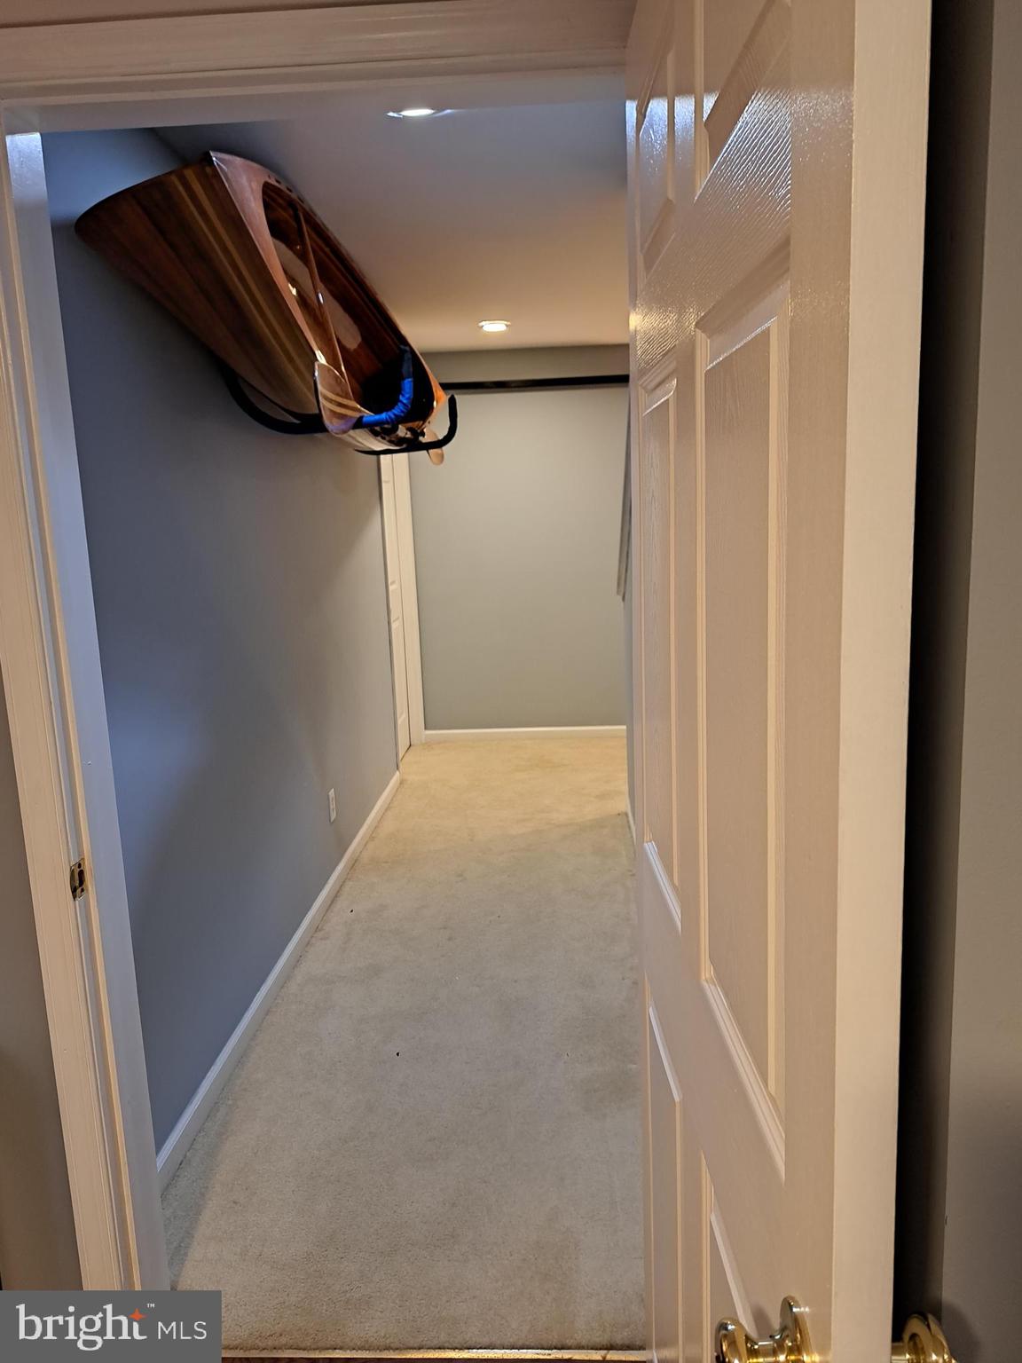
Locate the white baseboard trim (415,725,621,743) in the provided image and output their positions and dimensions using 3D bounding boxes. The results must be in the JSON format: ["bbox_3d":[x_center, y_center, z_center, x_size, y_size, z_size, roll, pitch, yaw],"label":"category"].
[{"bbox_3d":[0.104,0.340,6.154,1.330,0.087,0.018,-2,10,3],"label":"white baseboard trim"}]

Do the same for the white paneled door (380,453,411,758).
[{"bbox_3d":[-0.723,-0.521,5.537,0.040,2.030,0.840,-2,10,3],"label":"white paneled door"}]

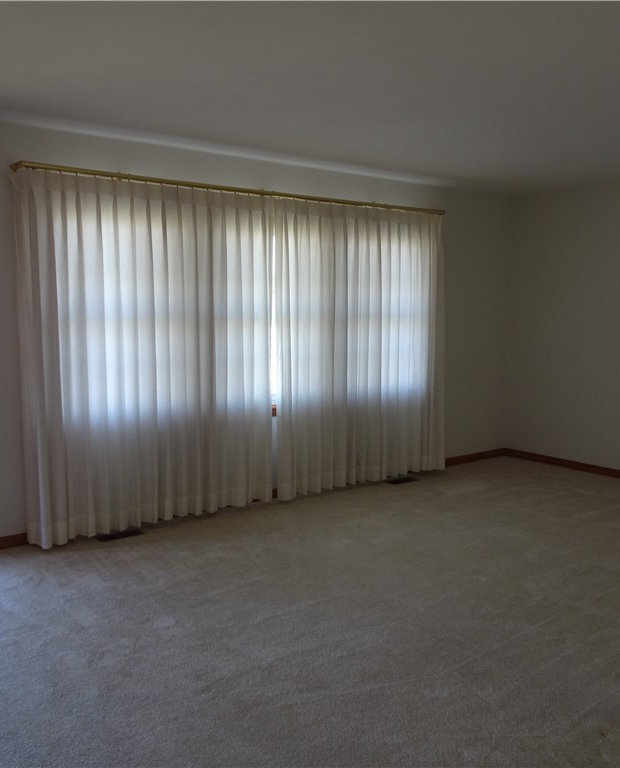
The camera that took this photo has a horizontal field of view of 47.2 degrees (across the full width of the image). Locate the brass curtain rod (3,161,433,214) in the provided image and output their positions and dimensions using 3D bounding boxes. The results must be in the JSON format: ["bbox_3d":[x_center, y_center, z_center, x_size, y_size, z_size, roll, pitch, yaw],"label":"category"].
[{"bbox_3d":[-0.274,-1.308,4.916,3.388,0.045,0.144,-4,7,-37],"label":"brass curtain rod"}]

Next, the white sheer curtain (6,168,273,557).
[{"bbox_3d":[-0.944,-0.167,4.502,1.699,2.137,0.159,-4,7,-37],"label":"white sheer curtain"}]

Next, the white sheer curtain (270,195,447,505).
[{"bbox_3d":[0.424,-0.273,5.533,1.734,2.145,0.149,-4,7,-37],"label":"white sheer curtain"}]

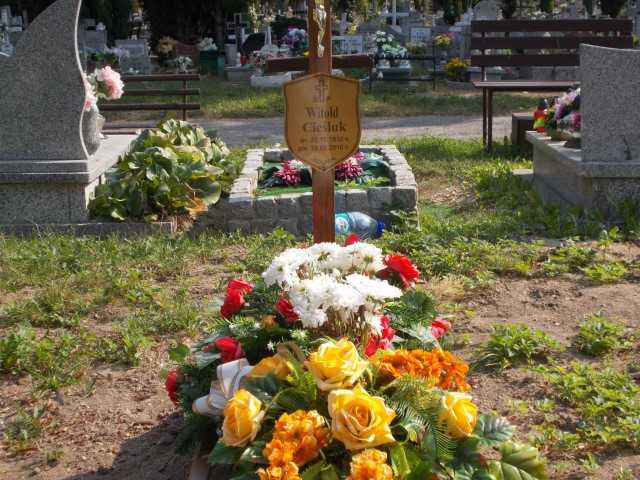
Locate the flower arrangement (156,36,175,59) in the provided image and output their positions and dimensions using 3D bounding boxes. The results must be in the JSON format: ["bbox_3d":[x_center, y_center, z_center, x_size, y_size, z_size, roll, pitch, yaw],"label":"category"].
[{"bbox_3d":[-1.961,-2.443,13.610,0.228,0.275,0.220,0,14,0],"label":"flower arrangement"}]

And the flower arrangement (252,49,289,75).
[{"bbox_3d":[-0.612,-2.207,13.256,0.445,0.318,0.340,0,14,0],"label":"flower arrangement"}]

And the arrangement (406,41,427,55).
[{"bbox_3d":[1.268,-2.523,14.094,0.255,0.195,0.220,-1,13,0],"label":"arrangement"}]

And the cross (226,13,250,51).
[{"bbox_3d":[-1.031,-2.631,13.564,0.304,0.485,0.070,0,14,0],"label":"cross"}]

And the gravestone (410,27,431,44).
[{"bbox_3d":[1.345,-2.747,14.350,0.270,0.210,0.030,-1,13,0],"label":"gravestone"}]

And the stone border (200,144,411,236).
[{"bbox_3d":[0.012,-0.289,5.814,0.920,0.210,1.500,-1,13,0],"label":"stone border"}]

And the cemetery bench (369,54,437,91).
[{"bbox_3d":[0.960,-1.922,12.399,0.775,0.407,0.280,0,14,0],"label":"cemetery bench"}]

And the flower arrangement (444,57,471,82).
[{"bbox_3d":[1.739,-2.156,13.562,0.320,0.330,0.320,-1,13,0],"label":"flower arrangement"}]

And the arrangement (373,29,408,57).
[{"bbox_3d":[0.868,-2.436,13.395,0.420,0.360,0.320,-1,13,0],"label":"arrangement"}]

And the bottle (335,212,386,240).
[{"bbox_3d":[0.146,-0.055,4.903,0.310,0.145,0.145,-3,13,-16],"label":"bottle"}]

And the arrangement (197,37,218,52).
[{"bbox_3d":[-1.458,-2.534,13.897,0.285,0.204,0.240,0,14,0],"label":"arrangement"}]

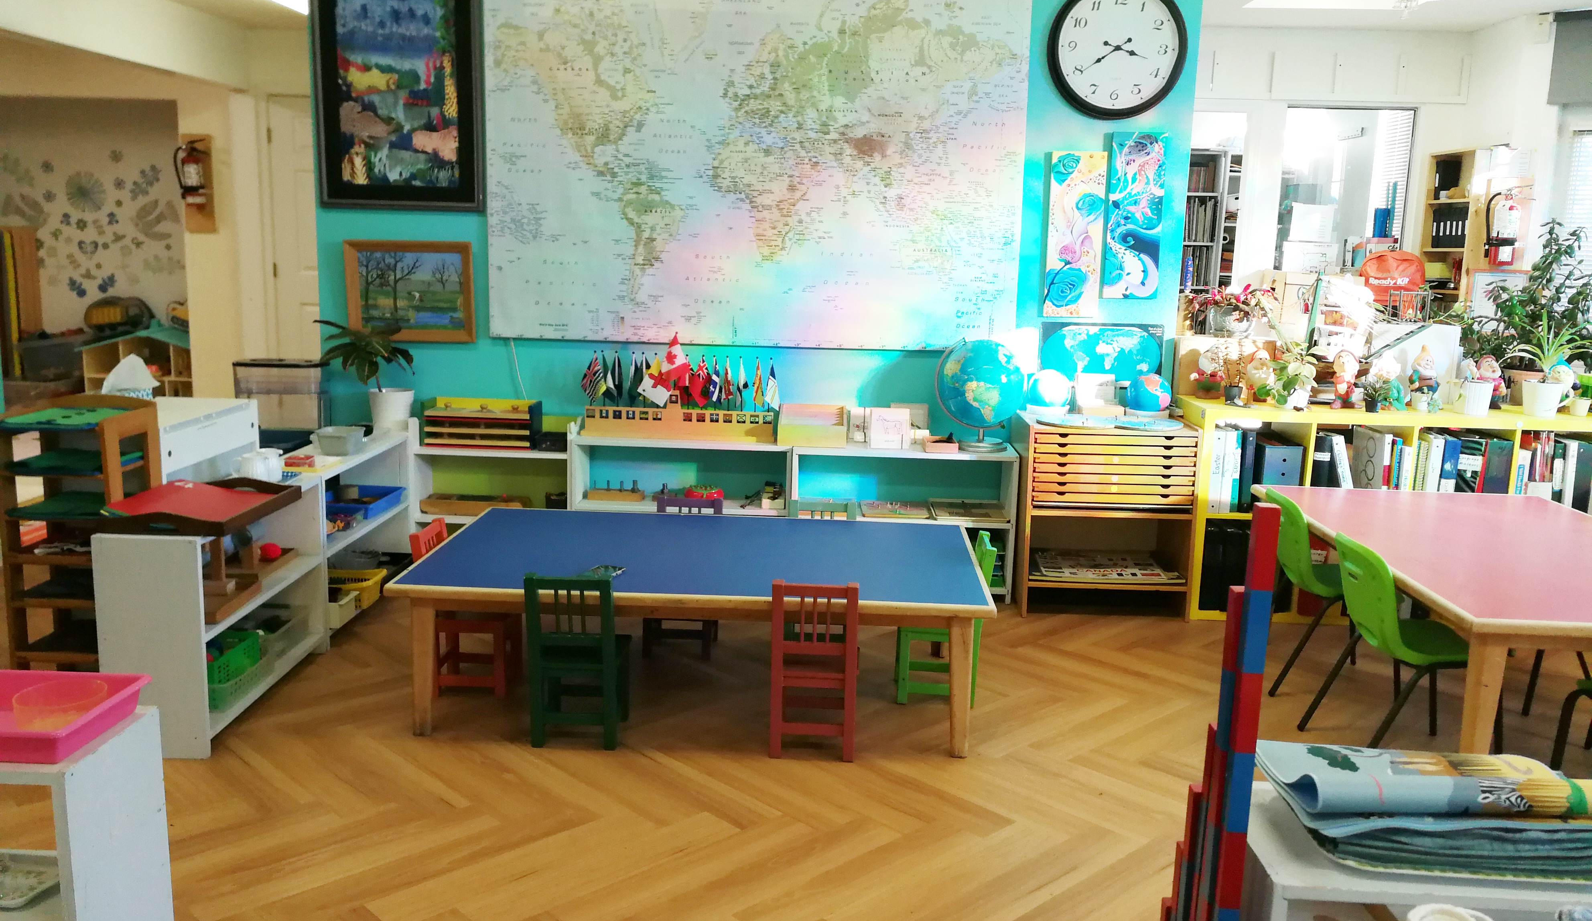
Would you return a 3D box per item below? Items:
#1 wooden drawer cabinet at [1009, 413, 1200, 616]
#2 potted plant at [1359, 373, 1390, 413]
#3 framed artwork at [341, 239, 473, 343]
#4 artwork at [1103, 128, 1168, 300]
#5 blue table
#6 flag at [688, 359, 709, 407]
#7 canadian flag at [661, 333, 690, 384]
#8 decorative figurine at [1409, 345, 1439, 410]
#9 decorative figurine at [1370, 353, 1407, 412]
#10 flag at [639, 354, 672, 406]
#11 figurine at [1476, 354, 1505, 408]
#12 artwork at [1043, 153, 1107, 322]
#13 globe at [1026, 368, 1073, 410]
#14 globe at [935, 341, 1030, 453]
[{"bbox_3d":[1.137,0.196,4.640,0.600,0.700,0.420,2,10,3],"label":"wooden drawer cabinet"},{"bbox_3d":[2.034,-0.237,4.371,0.110,0.135,0.110,2,10,1],"label":"potted plant"},{"bbox_3d":[-1.468,-0.642,4.721,0.490,0.375,0.025,2,10,1],"label":"framed artwork"},{"bbox_3d":[1.282,-0.921,4.695,0.203,0.614,0.030,2,10,3],"label":"artwork"},{"bbox_3d":[-0.255,0.464,3.589,1.530,0.415,0.921,2,10,2],"label":"blue table"},{"bbox_3d":[-0.370,-0.300,4.768,0.081,0.193,0.040,2,10,3],"label":"flag"},{"bbox_3d":[-0.446,-0.379,4.618,0.100,0.180,0.040,2,10,1],"label":"canadian flag"},{"bbox_3d":[2.297,-0.308,4.545,0.115,0.235,0.110,1,10,-4],"label":"decorative figurine"},{"bbox_3d":[2.128,-0.283,4.462,0.130,0.210,0.120,5,11,19],"label":"decorative figurine"},{"bbox_3d":[-0.537,-0.305,4.766,0.129,0.201,0.040,2,10,3],"label":"flag"},{"bbox_3d":[2.586,-0.296,4.631,0.125,0.197,0.105,2,10,3],"label":"figurine"},{"bbox_3d":[1.044,-0.841,4.623,0.203,0.610,0.033,2,10,1],"label":"artwork"},{"bbox_3d":[0.943,-0.264,4.636,0.160,0.165,0.160,2,10,1],"label":"globe"},{"bbox_3d":[0.700,-0.252,4.699,0.350,0.421,0.320,2,10,3],"label":"globe"}]

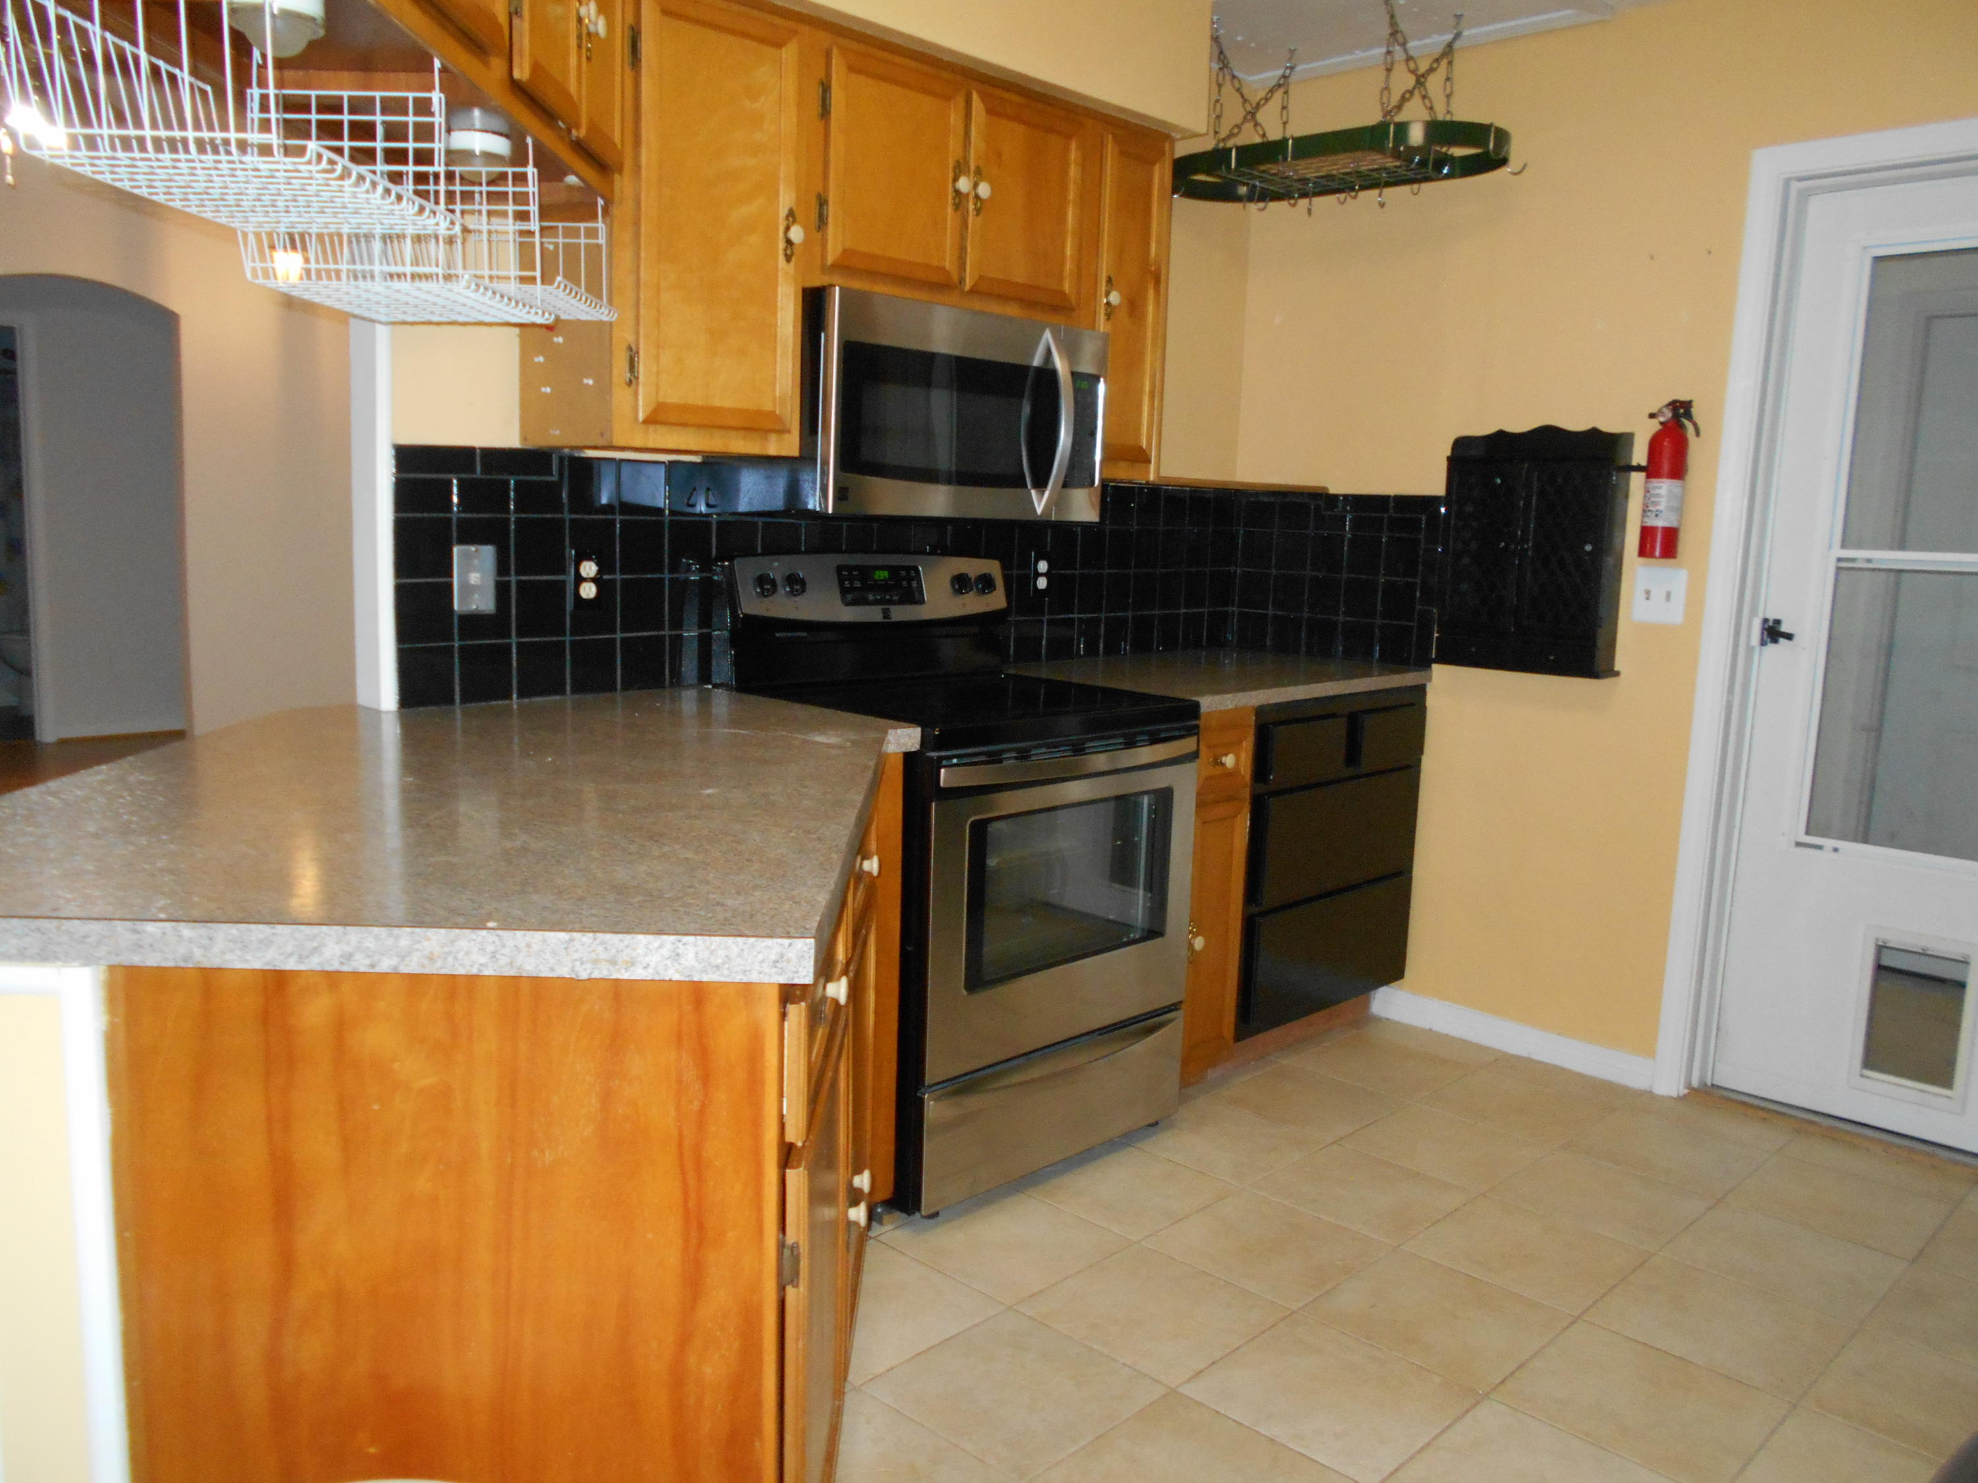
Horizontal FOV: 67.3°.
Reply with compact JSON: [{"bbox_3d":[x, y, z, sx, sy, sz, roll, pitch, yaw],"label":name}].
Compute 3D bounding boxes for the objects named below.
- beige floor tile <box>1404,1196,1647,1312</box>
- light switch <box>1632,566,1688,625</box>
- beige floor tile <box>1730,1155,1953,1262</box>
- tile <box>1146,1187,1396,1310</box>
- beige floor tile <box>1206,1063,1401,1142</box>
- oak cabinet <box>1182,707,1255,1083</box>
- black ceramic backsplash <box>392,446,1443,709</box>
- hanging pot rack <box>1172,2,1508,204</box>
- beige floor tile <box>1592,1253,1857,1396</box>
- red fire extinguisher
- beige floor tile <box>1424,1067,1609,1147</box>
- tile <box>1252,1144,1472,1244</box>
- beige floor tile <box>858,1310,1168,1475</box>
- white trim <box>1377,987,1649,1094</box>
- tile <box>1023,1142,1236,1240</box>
[{"bbox_3d":[0.966,0.922,2.670,0.322,0.010,0.322,9,11,44],"label":"beige floor tile"},{"bbox_3d":[1.519,-0.329,3.367,0.115,0.117,0.014,9,11,44],"label":"light switch"},{"bbox_3d":[1.672,0.915,2.929,0.328,0.010,0.328,10,11,44],"label":"beige floor tile"},{"bbox_3d":[0.501,0.909,2.663,0.322,0.010,0.322,9,11,44],"label":"tile"},{"bbox_3d":[0.730,0.822,3.380,0.328,0.010,0.328,10,11,44],"label":"beige floor tile"},{"bbox_3d":[0.267,0.331,3.463,0.625,0.890,0.240,10,11,44],"label":"oak cabinet"},{"bbox_3d":[0.067,-0.340,3.138,2.397,0.445,0.640,-7,12,-45],"label":"black ceramic backsplash"},{"bbox_3d":[0.804,-1.492,3.498,0.433,0.369,0.862,-7,12,-45],"label":"hanging pot rack"},{"bbox_3d":[1.209,0.968,2.463,0.325,0.010,0.325,10,12,44],"label":"beige floor tile"},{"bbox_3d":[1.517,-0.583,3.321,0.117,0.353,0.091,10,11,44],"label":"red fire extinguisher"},{"bbox_3d":[1.206,0.831,3.390,0.325,0.010,0.325,10,12,44],"label":"beige floor tile"},{"bbox_3d":[0.735,0.888,2.916,0.328,0.010,0.328,10,11,44],"label":"tile"},{"bbox_3d":[0.039,0.975,2.224,0.325,0.010,0.325,10,12,44],"label":"beige floor tile"},{"bbox_3d":[1.298,0.737,3.731,0.014,0.081,0.744,-7,12,-45],"label":"white trim"},{"bbox_3d":[0.266,0.870,2.890,0.322,0.010,0.322,9,11,44],"label":"tile"}]

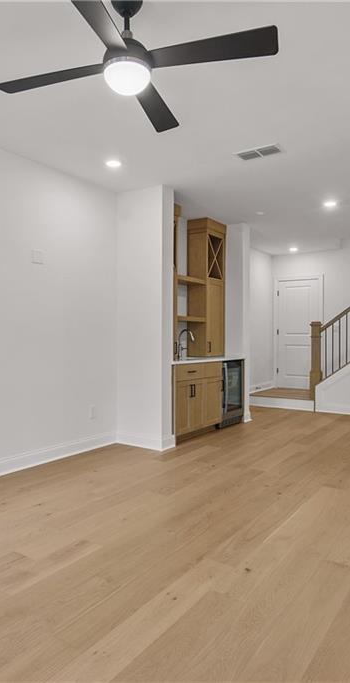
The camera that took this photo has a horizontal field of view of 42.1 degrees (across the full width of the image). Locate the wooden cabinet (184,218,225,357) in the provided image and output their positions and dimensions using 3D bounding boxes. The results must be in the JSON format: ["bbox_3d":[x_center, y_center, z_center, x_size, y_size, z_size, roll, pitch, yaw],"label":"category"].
[{"bbox_3d":[0.433,-0.705,6.222,0.315,1.812,0.485,1,1,35],"label":"wooden cabinet"}]

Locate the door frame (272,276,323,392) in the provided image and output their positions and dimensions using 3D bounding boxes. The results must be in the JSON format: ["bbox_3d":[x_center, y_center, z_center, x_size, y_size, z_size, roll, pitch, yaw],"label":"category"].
[{"bbox_3d":[2.277,-0.134,8.441,0.840,2.070,0.050,1,1,35],"label":"door frame"}]

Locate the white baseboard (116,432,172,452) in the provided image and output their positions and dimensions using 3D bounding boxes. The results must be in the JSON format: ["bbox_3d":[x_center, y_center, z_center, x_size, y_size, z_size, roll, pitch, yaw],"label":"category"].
[{"bbox_3d":[-0.337,1.053,4.922,0.633,0.142,0.190,1,1,35],"label":"white baseboard"}]

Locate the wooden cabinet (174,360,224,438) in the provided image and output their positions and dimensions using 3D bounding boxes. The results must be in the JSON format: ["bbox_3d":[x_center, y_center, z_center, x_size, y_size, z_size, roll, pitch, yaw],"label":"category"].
[{"bbox_3d":[0.057,0.637,5.449,0.610,0.790,1.015,1,1,35],"label":"wooden cabinet"}]

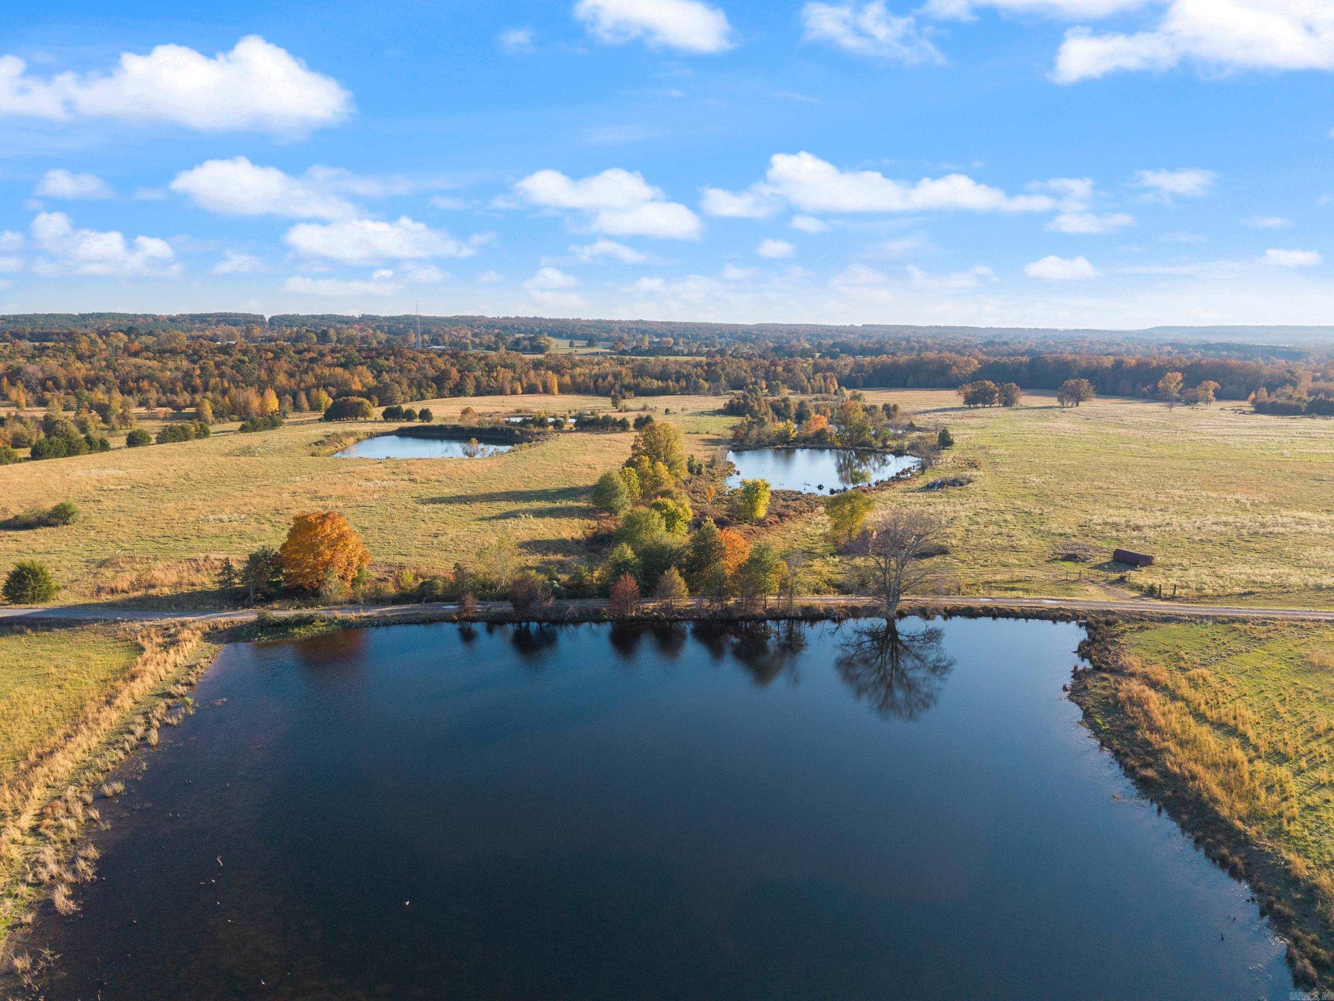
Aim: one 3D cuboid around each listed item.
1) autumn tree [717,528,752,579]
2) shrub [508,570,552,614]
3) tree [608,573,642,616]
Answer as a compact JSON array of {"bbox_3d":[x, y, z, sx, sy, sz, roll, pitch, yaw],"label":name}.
[{"bbox_3d":[9.820,8.870,137.300,5.570,10.060,5.570,0,10,0],"label":"autumn tree"},{"bbox_3d":[-18.940,12.800,127.850,5.910,6.490,5.020,0,10,0],"label":"shrub"},{"bbox_3d":[-5.760,13.020,127.890,4.320,6.050,4.320,0,10,0],"label":"tree"}]

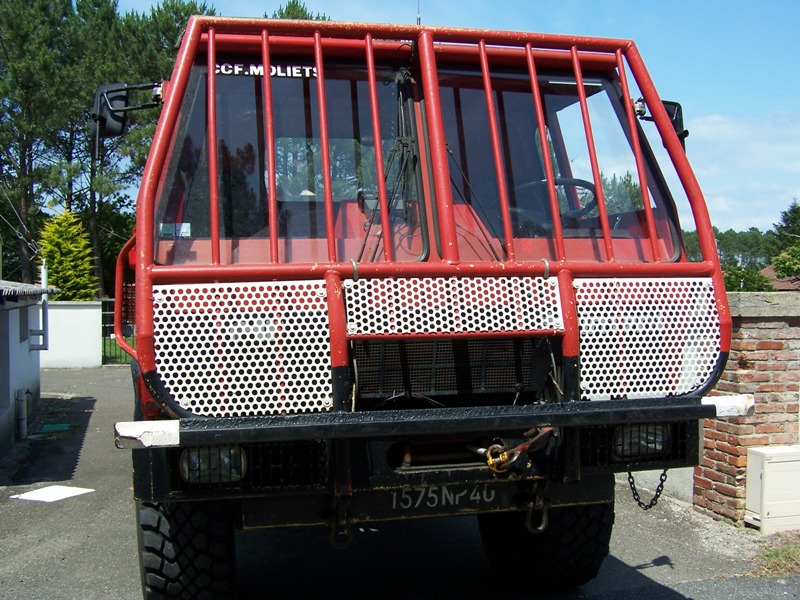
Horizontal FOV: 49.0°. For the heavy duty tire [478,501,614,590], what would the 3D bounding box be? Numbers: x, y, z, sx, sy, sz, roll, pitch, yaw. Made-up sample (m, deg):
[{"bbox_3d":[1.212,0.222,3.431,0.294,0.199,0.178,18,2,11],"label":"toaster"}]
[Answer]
[{"bbox_3d":[0.745,0.969,4.804,0.390,1.160,1.160,-1,1,-13],"label":"heavy duty tire"}]

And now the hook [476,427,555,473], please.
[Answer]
[{"bbox_3d":[0.423,0.547,3.214,0.280,0.165,0.120,-1,1,-13],"label":"hook"}]

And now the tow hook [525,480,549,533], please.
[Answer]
[{"bbox_3d":[0.520,0.791,3.348,0.090,0.200,0.060,-1,1,-13],"label":"tow hook"}]

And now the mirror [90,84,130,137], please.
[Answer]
[{"bbox_3d":[-1.091,-0.712,3.299,0.135,0.205,0.075,-1,1,1],"label":"mirror"}]

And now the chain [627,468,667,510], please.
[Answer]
[{"bbox_3d":[0.992,0.763,3.534,0.180,0.170,0.035,-1,1,-13],"label":"chain"}]

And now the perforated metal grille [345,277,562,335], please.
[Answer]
[{"bbox_3d":[0.198,0.018,3.031,0.770,0.195,0.030,-1,-13,-13],"label":"perforated metal grille"}]

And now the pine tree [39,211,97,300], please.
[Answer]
[{"bbox_3d":[-7.930,-0.380,21.000,1.600,3.500,1.600,0,1,0],"label":"pine tree"}]

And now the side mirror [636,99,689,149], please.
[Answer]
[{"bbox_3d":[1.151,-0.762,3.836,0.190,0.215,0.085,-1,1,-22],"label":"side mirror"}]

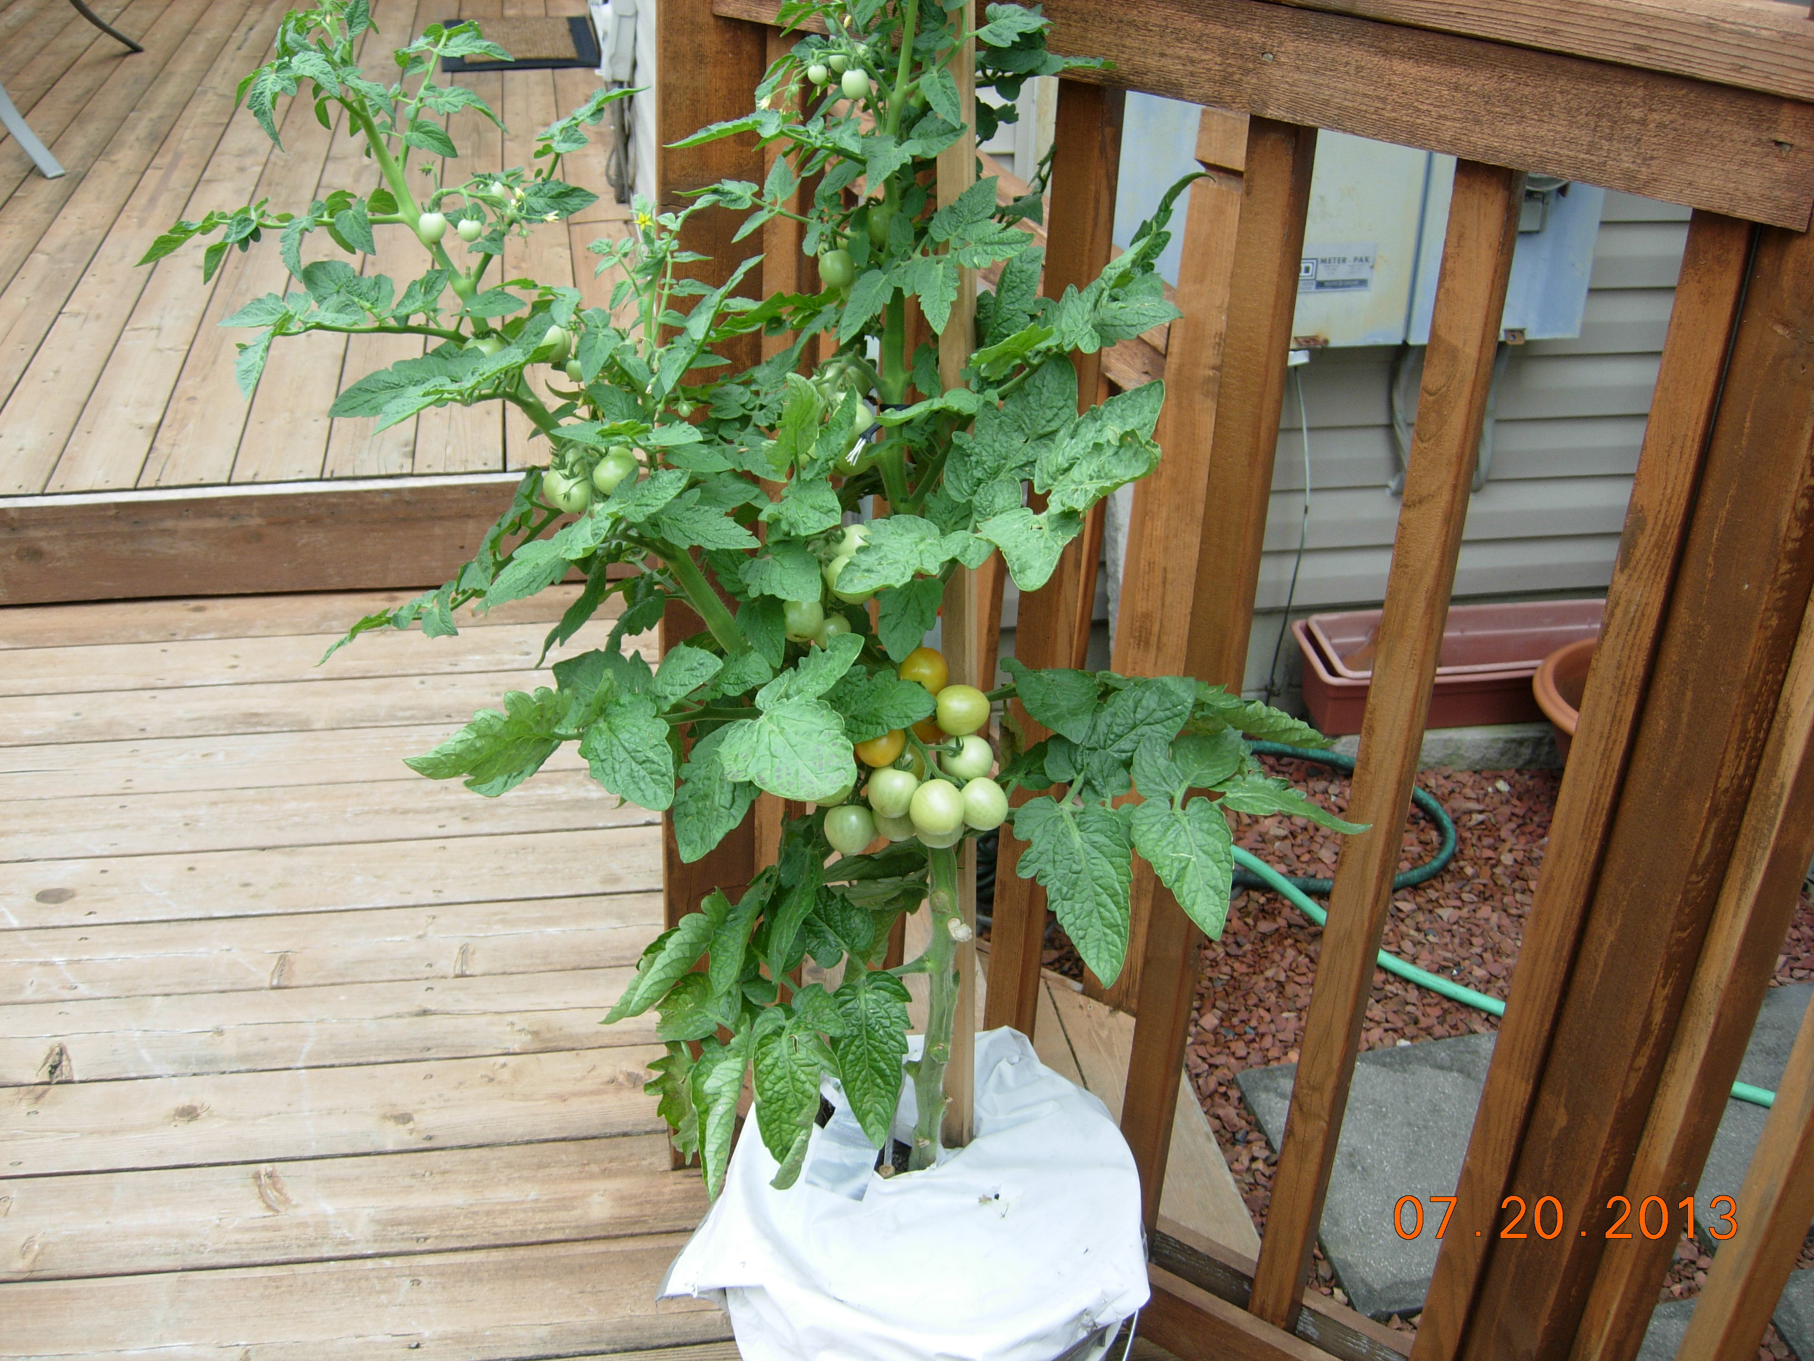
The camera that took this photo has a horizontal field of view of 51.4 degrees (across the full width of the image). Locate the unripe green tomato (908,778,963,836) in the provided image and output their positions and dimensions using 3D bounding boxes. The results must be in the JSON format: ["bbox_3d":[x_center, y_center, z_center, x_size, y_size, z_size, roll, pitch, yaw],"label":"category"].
[{"bbox_3d":[0.020,0.084,1.245,0.036,0.037,0.036,3,29,0],"label":"unripe green tomato"}]

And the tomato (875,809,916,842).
[{"bbox_3d":[-0.008,0.093,1.280,0.032,0.032,0.032,3,29,0],"label":"tomato"}]

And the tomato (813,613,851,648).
[{"bbox_3d":[-0.046,-0.030,1.165,0.024,0.024,0.024,3,29,0],"label":"tomato"}]

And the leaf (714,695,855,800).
[{"bbox_3d":[-0.071,0.047,1.158,0.082,0.020,0.077,-32,67,-20],"label":"leaf"}]

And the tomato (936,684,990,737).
[{"bbox_3d":[0.034,0.018,1.135,0.032,0.031,0.032,3,29,0],"label":"tomato"}]

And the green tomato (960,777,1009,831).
[{"bbox_3d":[0.050,0.079,1.210,0.032,0.034,0.032,3,29,0],"label":"green tomato"}]

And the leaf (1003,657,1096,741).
[{"bbox_3d":[0.097,0.013,1.280,0.067,0.057,0.030,0,-9,0],"label":"leaf"}]

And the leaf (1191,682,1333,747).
[{"bbox_3d":[0.235,0.022,1.250,0.112,0.026,0.058,27,30,-14],"label":"leaf"}]

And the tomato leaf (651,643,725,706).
[{"bbox_3d":[-0.132,-0.003,1.140,0.054,0.016,0.042,-35,61,-23],"label":"tomato leaf"}]

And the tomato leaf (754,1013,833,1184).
[{"bbox_3d":[-0.075,0.281,1.265,0.054,0.128,0.028,6,8,2],"label":"tomato leaf"}]

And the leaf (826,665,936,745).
[{"bbox_3d":[-0.019,0.017,1.255,0.077,0.030,0.052,0,72,-3],"label":"leaf"}]

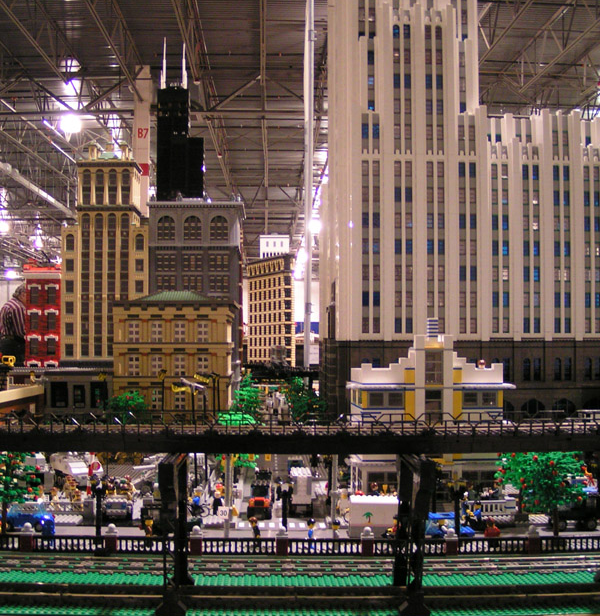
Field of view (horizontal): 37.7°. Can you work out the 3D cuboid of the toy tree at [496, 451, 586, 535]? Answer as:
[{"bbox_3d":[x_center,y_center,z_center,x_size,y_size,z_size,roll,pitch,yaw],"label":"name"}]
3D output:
[{"bbox_3d":[0.343,0.265,1.258,0.125,0.145,0.115,0,-3,-1],"label":"toy tree"}]

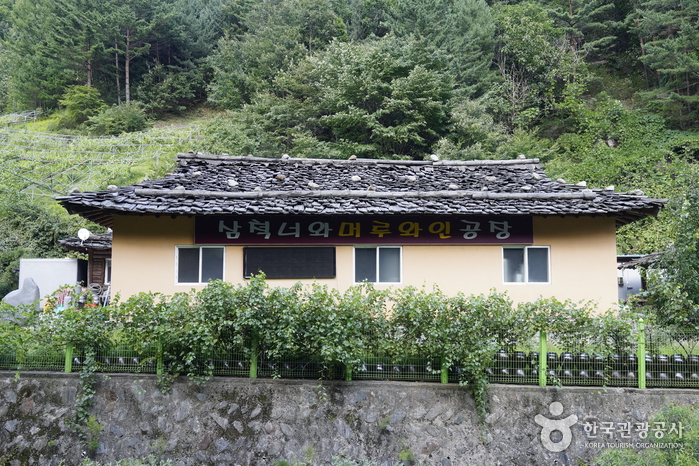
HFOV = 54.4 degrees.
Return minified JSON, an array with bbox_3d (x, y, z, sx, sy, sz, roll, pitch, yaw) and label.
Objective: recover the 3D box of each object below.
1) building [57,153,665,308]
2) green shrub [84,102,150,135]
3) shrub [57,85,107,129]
[{"bbox_3d":[0.350,0.143,21.543,16.000,5.100,7.300,0,-4,-2],"label":"building"},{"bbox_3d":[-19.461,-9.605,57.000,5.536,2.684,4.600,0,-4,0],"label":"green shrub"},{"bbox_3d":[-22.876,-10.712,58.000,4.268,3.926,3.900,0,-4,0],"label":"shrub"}]

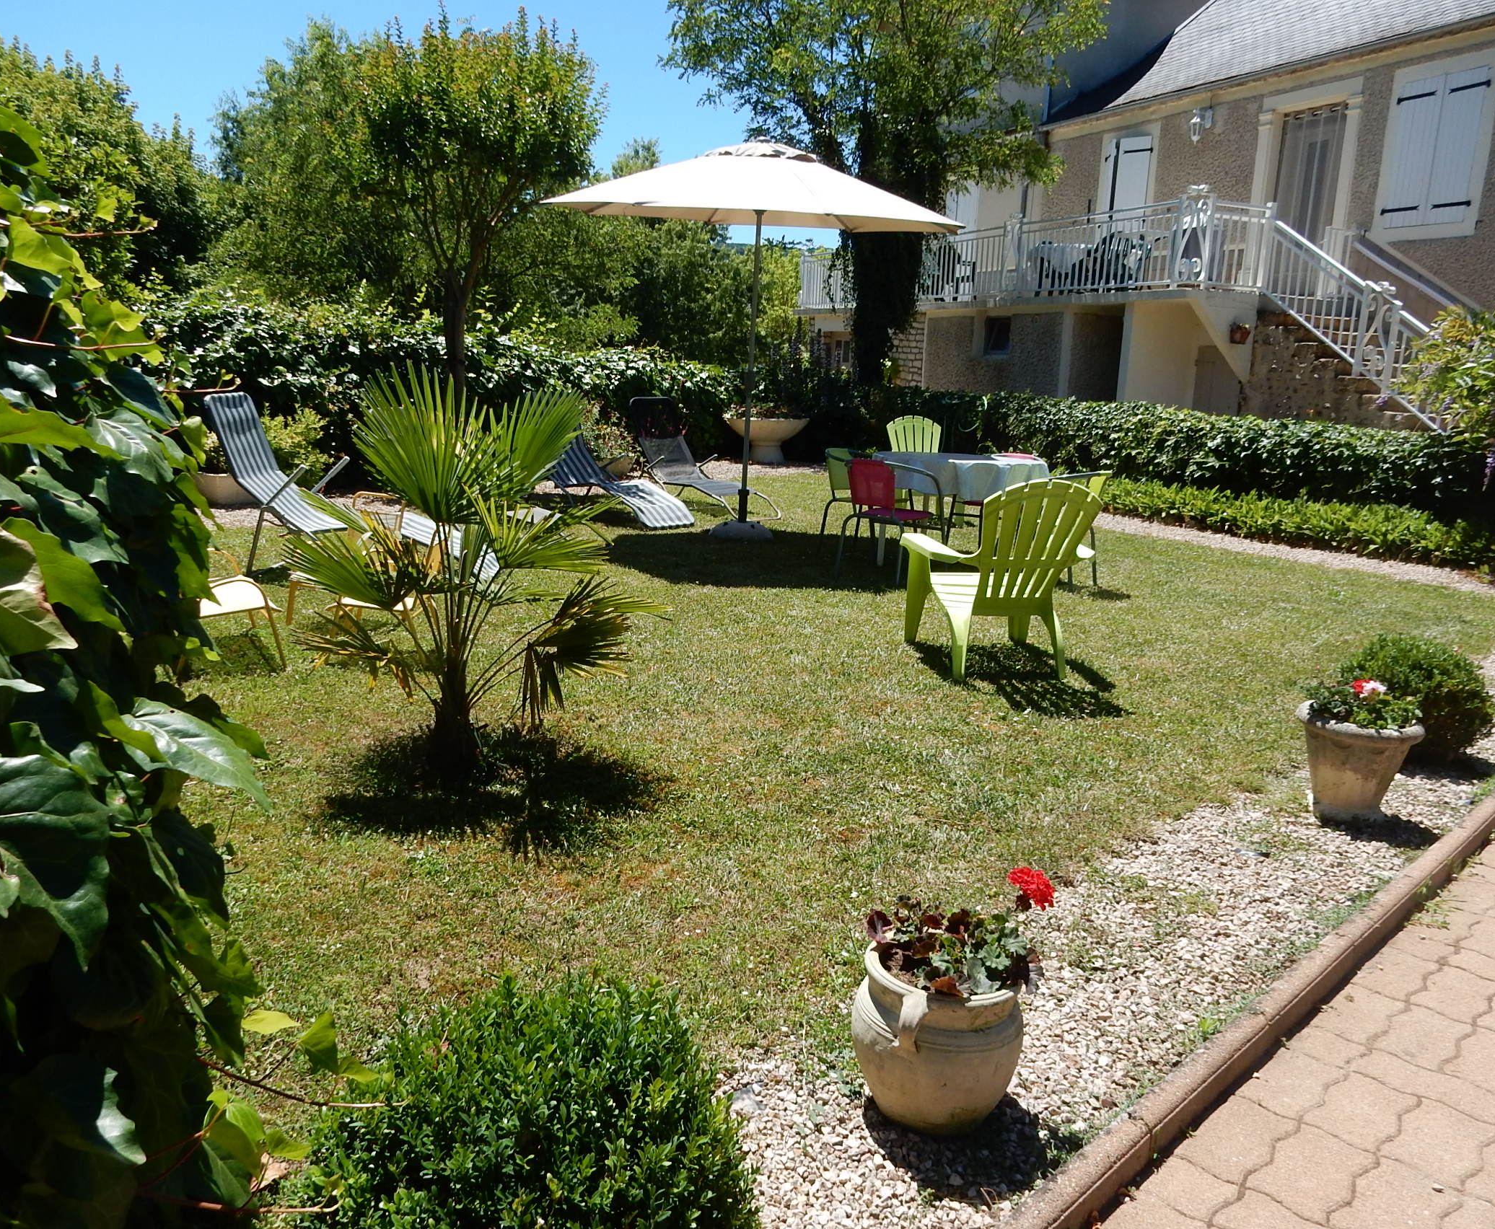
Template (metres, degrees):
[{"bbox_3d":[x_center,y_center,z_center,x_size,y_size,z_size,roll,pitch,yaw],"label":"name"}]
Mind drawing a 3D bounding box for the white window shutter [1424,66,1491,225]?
[{"bbox_3d":[7.324,-4.833,12.241,0.050,1.500,0.450,-4,14,-24],"label":"white window shutter"}]

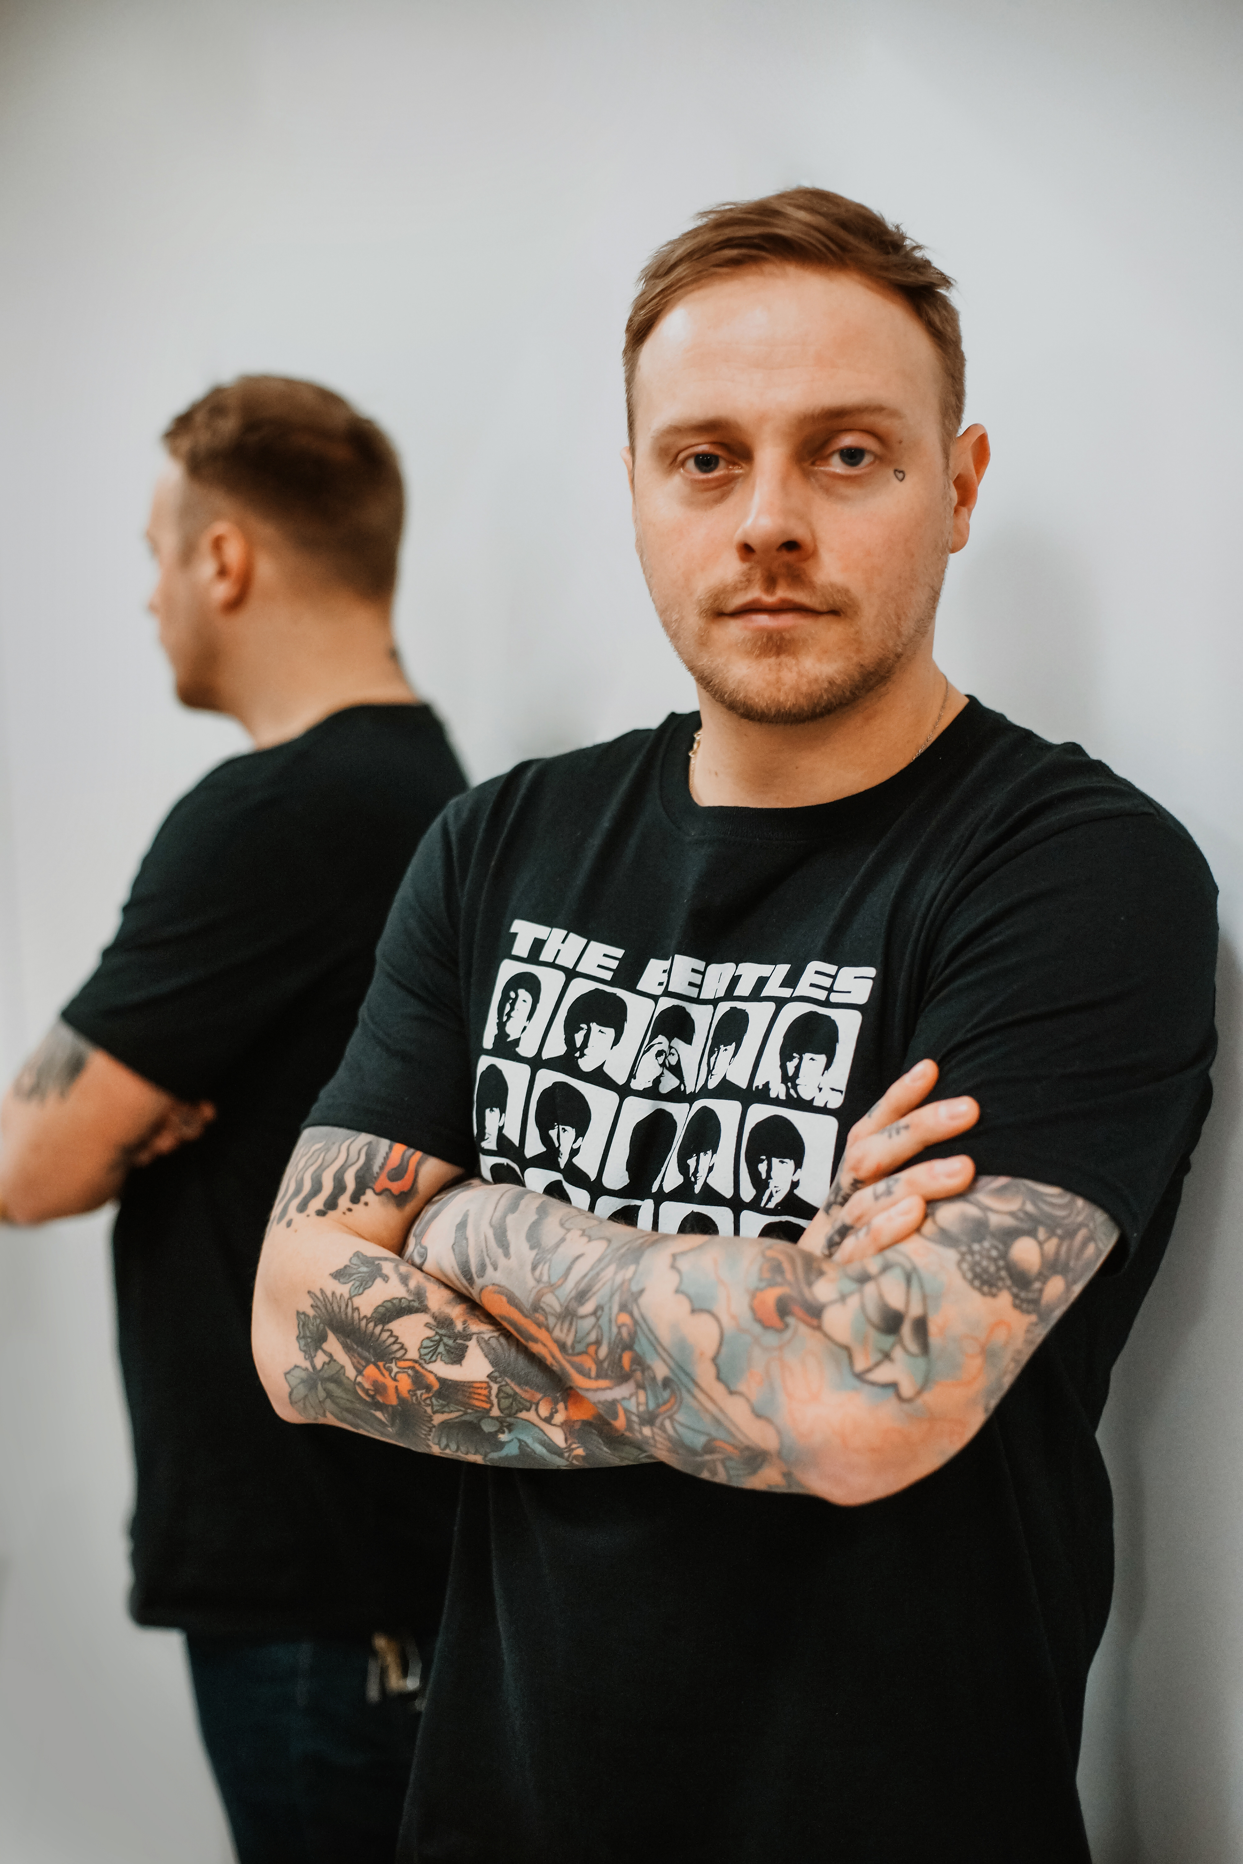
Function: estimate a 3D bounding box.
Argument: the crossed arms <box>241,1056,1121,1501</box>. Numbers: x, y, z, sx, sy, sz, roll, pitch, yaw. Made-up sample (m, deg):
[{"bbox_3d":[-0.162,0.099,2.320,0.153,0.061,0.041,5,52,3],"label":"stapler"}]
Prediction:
[{"bbox_3d":[0.010,0.134,1.165,0.410,0.185,0.200,4,6,32],"label":"crossed arms"}]

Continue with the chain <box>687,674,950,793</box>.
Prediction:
[{"bbox_3d":[0.094,-0.092,1.250,0.135,0.090,0.135,3,5,26],"label":"chain"}]

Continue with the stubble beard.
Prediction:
[{"bbox_3d":[0.084,-0.133,1.205,0.132,0.080,0.092,0,6,17],"label":"stubble beard"}]

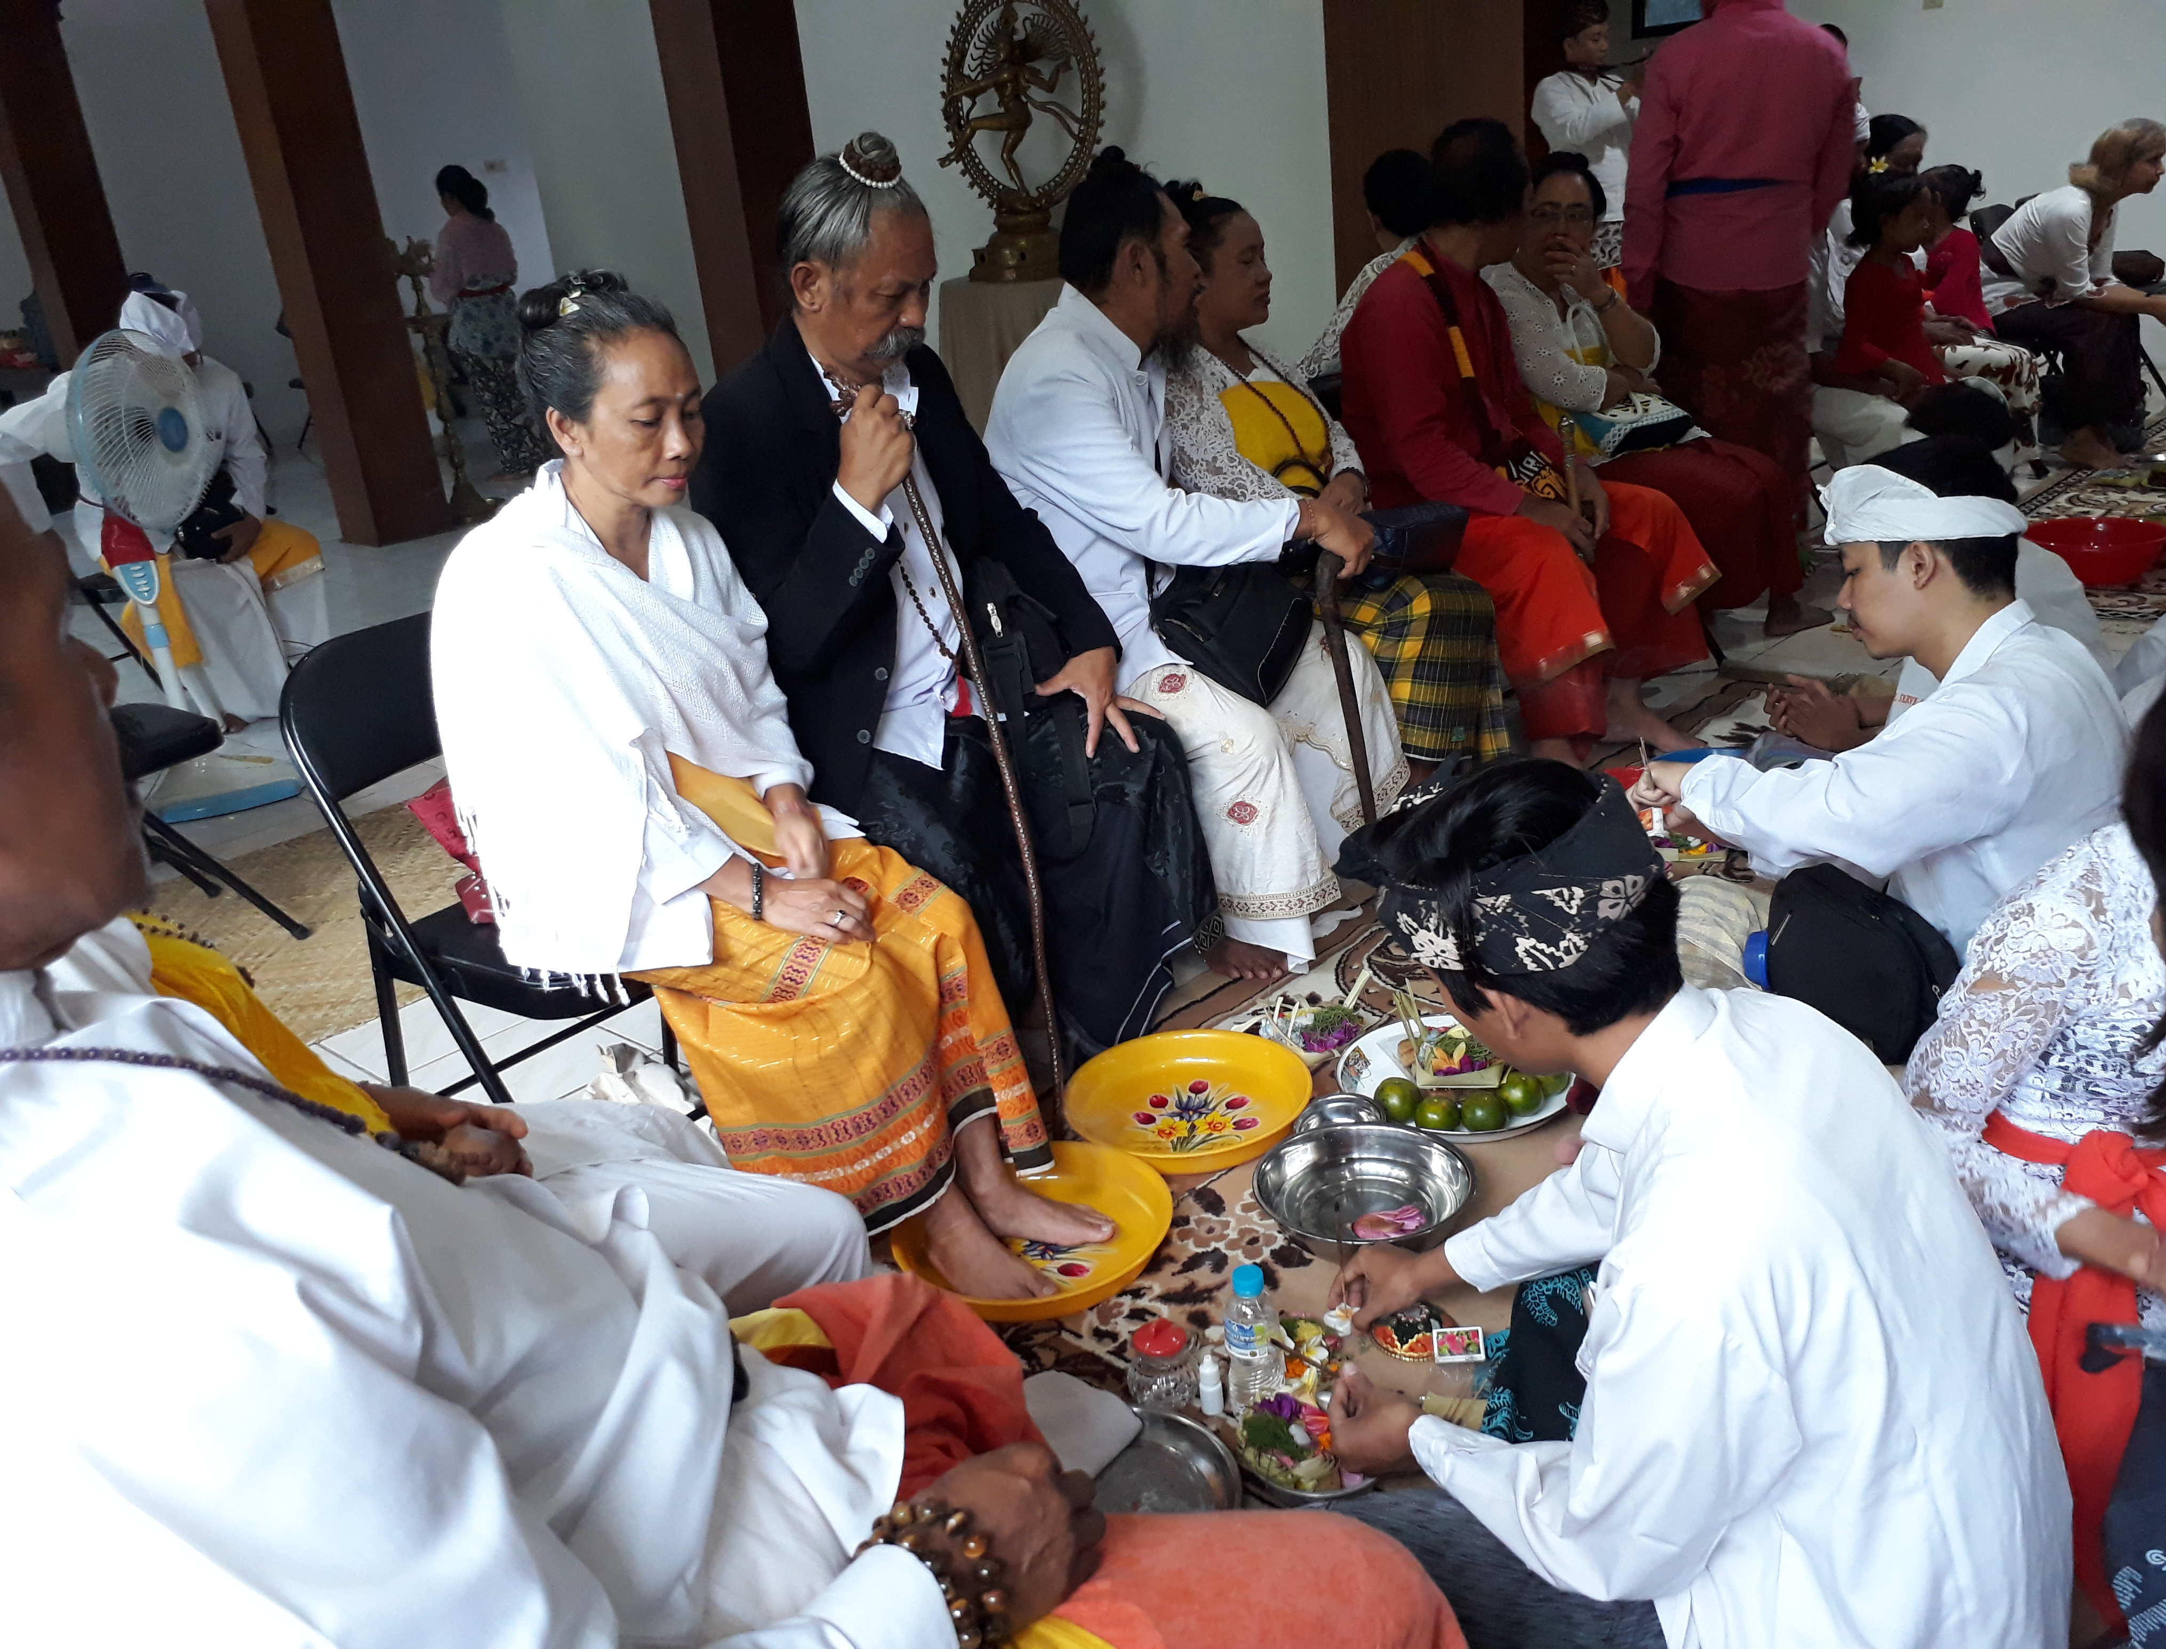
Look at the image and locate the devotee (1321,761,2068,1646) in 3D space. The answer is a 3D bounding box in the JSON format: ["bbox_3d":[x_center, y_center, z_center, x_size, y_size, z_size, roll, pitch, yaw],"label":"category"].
[{"bbox_3d":[0.426,0.350,1.327,0.700,0.850,0.580,9,25,34],"label":"devotee"}]

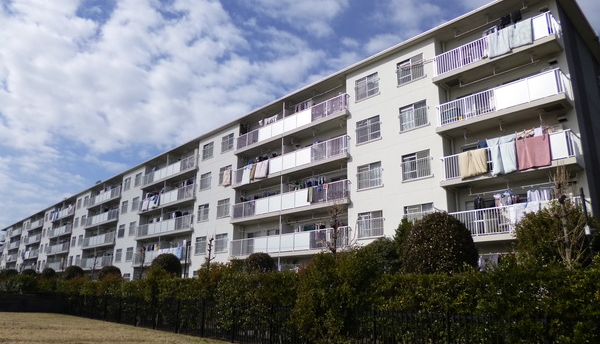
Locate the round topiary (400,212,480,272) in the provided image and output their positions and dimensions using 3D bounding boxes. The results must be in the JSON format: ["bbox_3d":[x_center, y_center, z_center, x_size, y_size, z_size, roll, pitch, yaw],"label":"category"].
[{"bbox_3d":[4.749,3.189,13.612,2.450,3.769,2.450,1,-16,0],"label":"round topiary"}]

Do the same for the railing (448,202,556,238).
[{"bbox_3d":[8.842,2.208,17.212,1.177,1.375,5.414,15,-21,-42],"label":"railing"}]

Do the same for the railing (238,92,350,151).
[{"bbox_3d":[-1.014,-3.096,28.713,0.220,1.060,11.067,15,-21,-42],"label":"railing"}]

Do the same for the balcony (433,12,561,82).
[{"bbox_3d":[8.912,-5.401,19.268,1.250,1.320,5.410,15,-21,-42],"label":"balcony"}]

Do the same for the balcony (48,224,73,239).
[{"bbox_3d":[-35.867,9.234,63.814,1.300,1.350,11.366,15,-21,-42],"label":"balcony"}]

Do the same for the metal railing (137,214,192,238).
[{"bbox_3d":[-12.410,5.416,39.287,1.250,1.320,11.459,15,-21,-42],"label":"metal railing"}]

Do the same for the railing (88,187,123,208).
[{"bbox_3d":[-24.031,3.447,52.484,1.250,1.320,11.257,15,-21,-42],"label":"railing"}]

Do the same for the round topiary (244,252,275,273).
[{"bbox_3d":[-2.037,5.607,20.853,1.800,3.117,1.800,15,-21,-42],"label":"round topiary"}]

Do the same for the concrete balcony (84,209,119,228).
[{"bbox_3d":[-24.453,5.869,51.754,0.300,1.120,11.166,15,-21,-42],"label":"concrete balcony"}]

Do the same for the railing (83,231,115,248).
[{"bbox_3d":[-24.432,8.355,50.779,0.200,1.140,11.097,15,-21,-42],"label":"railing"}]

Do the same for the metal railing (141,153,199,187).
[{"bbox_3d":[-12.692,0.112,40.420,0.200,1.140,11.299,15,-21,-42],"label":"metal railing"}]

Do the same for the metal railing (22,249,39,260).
[{"bbox_3d":[-47.631,14.955,74.892,1.300,1.350,11.366,15,-21,-42],"label":"metal railing"}]

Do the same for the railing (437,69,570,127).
[{"bbox_3d":[8.973,-2.867,18.769,1.300,1.350,5.414,15,-21,-42],"label":"railing"}]

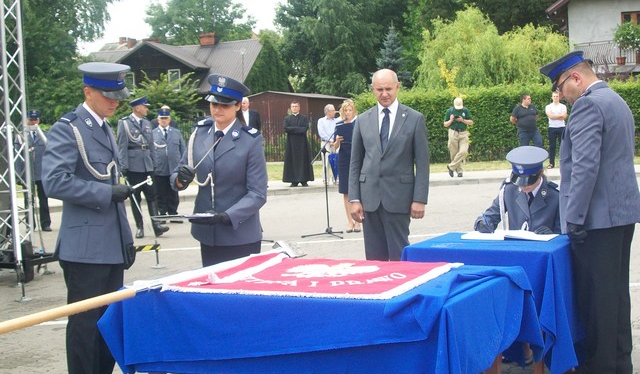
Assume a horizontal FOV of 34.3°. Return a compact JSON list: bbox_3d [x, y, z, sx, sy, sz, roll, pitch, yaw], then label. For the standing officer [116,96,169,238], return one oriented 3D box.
[{"bbox_3d":[-2.308,-0.253,13.500,0.560,1.860,0.520,-6,6,-42],"label":"standing officer"}]

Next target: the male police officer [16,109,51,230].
[{"bbox_3d":[-4.300,-0.143,15.568,0.580,1.540,0.360,-3,4,-6],"label":"male police officer"}]

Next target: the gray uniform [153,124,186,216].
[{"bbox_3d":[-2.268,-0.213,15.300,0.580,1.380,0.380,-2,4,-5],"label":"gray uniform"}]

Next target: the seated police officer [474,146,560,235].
[{"bbox_3d":[1.308,0.391,6.720,0.620,1.310,0.850,-1,4,14],"label":"seated police officer"}]

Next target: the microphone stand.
[{"bbox_3d":[0.070,-0.052,13.181,0.560,1.330,0.550,-4,5,-22],"label":"microphone stand"}]

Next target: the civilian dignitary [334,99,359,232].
[{"bbox_3d":[0.379,-0.252,13.300,0.480,1.710,0.420,-1,4,18],"label":"civilian dignitary"}]

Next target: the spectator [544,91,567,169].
[{"bbox_3d":[5.501,-1.314,24.185,0.530,1.790,0.360,-2,4,9],"label":"spectator"}]

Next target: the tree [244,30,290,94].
[{"bbox_3d":[-2.366,-4.318,45.800,2.500,5.300,2.500,-2,4,0],"label":"tree"}]

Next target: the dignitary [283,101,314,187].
[{"bbox_3d":[-0.432,-0.906,21.300,0.620,1.760,0.450,-2,4,4],"label":"dignitary"}]

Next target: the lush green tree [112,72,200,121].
[{"bbox_3d":[-4.579,-1.840,29.000,2.800,2.750,2.600,-2,4,0],"label":"lush green tree"}]

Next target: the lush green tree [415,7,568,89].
[{"bbox_3d":[5.657,-3.468,34.356,4.900,4.600,4.400,-2,4,0],"label":"lush green tree"}]

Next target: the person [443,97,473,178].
[{"bbox_3d":[3.001,-1.103,22.600,0.640,1.740,0.480,-1,4,8],"label":"person"}]

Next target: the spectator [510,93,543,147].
[{"bbox_3d":[4.787,-1.323,24.000,0.620,1.780,0.420,-2,4,0],"label":"spectator"}]

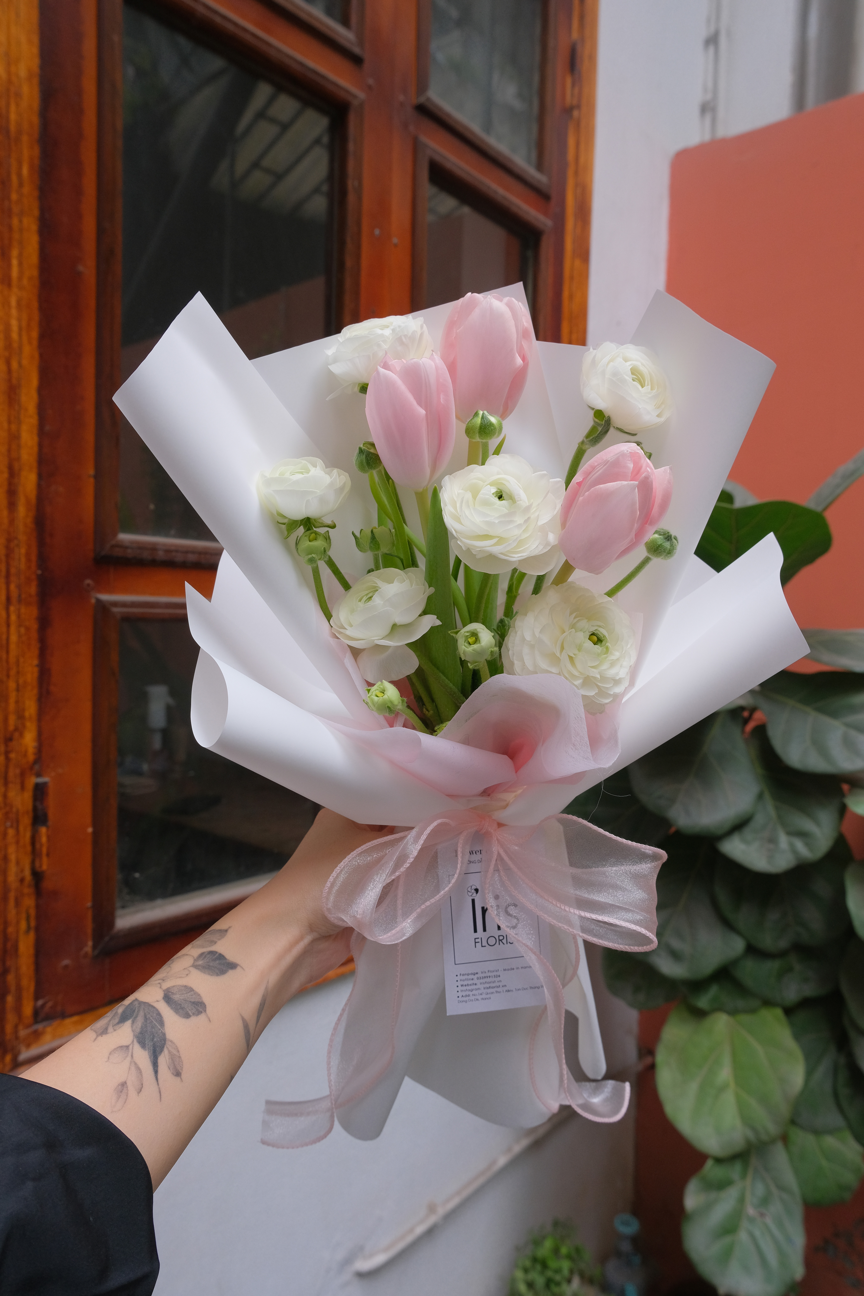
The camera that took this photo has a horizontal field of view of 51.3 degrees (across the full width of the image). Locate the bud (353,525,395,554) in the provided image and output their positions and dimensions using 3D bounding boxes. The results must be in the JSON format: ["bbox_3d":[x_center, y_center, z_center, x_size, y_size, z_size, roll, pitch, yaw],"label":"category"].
[{"bbox_3d":[-0.032,-0.060,0.495,0.023,0.017,0.021,1,2,0],"label":"bud"}]

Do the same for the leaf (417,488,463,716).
[{"bbox_3d":[0.004,-0.026,0.505,0.024,0.132,0.020,-3,3,0],"label":"leaf"}]

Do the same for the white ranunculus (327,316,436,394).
[{"bbox_3d":[-0.031,-0.171,0.525,0.059,0.043,0.059,-7,25,0],"label":"white ranunculus"}]

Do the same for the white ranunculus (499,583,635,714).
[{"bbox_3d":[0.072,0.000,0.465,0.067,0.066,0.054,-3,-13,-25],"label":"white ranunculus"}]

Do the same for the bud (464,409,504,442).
[{"bbox_3d":[0.029,-0.122,0.495,0.021,0.018,0.021,2,0,0],"label":"bud"}]

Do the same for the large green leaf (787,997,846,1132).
[{"bbox_3d":[0.618,0.696,1.500,0.160,0.230,0.070,2,3,17],"label":"large green leaf"}]

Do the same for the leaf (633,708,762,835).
[{"bbox_3d":[0.350,0.160,1.200,0.175,0.215,0.060,20,-26,8],"label":"leaf"}]

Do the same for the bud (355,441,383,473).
[{"bbox_3d":[-0.036,-0.108,0.510,0.017,0.019,0.017,-12,3,0],"label":"bud"}]

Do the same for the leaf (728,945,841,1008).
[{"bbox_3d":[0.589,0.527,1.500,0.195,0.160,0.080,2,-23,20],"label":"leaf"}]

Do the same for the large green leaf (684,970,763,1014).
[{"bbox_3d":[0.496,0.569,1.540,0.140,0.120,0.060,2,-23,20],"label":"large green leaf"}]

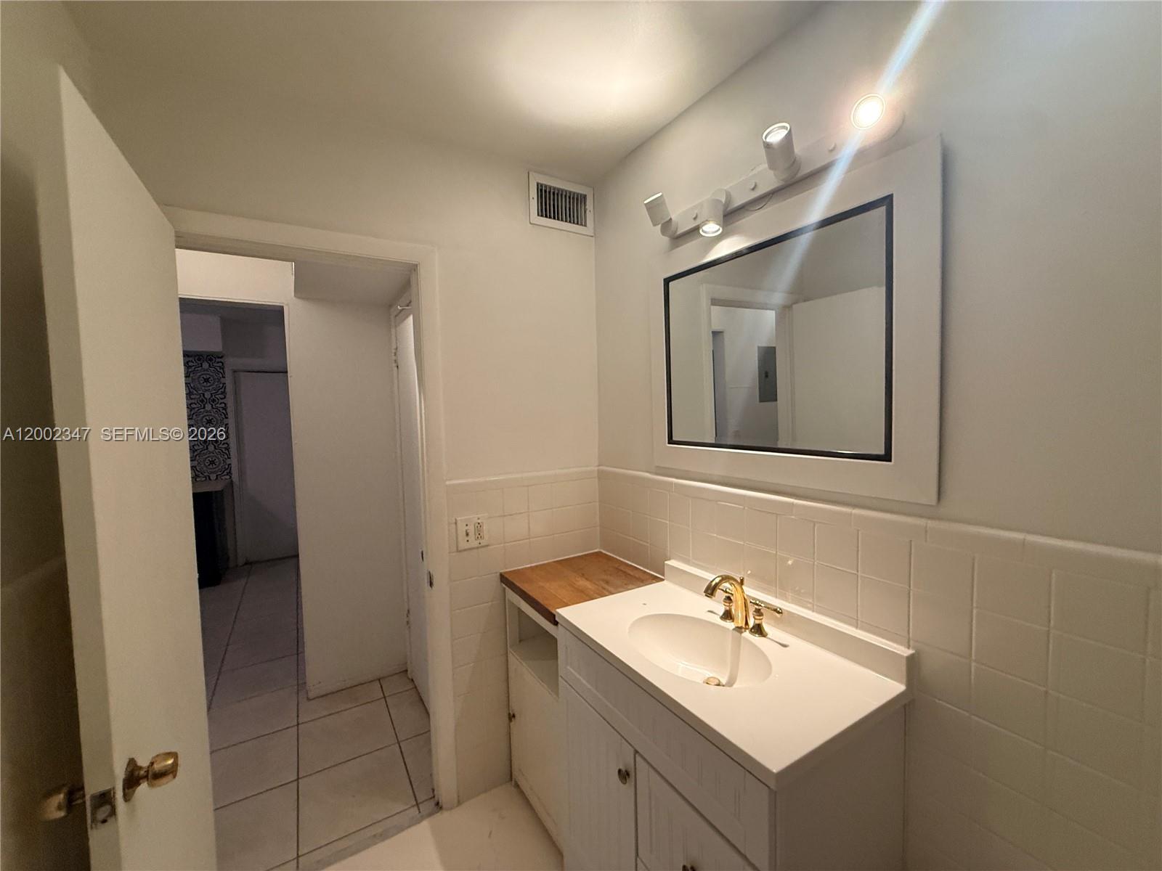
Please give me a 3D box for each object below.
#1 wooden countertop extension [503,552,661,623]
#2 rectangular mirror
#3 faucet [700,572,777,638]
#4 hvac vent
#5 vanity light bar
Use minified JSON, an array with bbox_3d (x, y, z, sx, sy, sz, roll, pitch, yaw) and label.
[{"bbox_3d":[0.006,0.553,1.767,0.472,0.042,0.460,-3,3,-31],"label":"wooden countertop extension"},{"bbox_3d":[0.488,-0.241,1.326,0.030,0.573,0.727,-3,3,-31],"label":"rectangular mirror"},{"bbox_3d":[0.395,0.455,1.281,0.186,0.166,0.253,-3,3,-31],"label":"faucet"},{"bbox_3d":[-0.069,-0.946,1.925,0.298,0.201,0.022,-3,3,-31],"label":"hvac vent"},{"bbox_3d":[0.443,-0.679,1.247,0.144,0.214,0.727,-3,3,-31],"label":"vanity light bar"}]

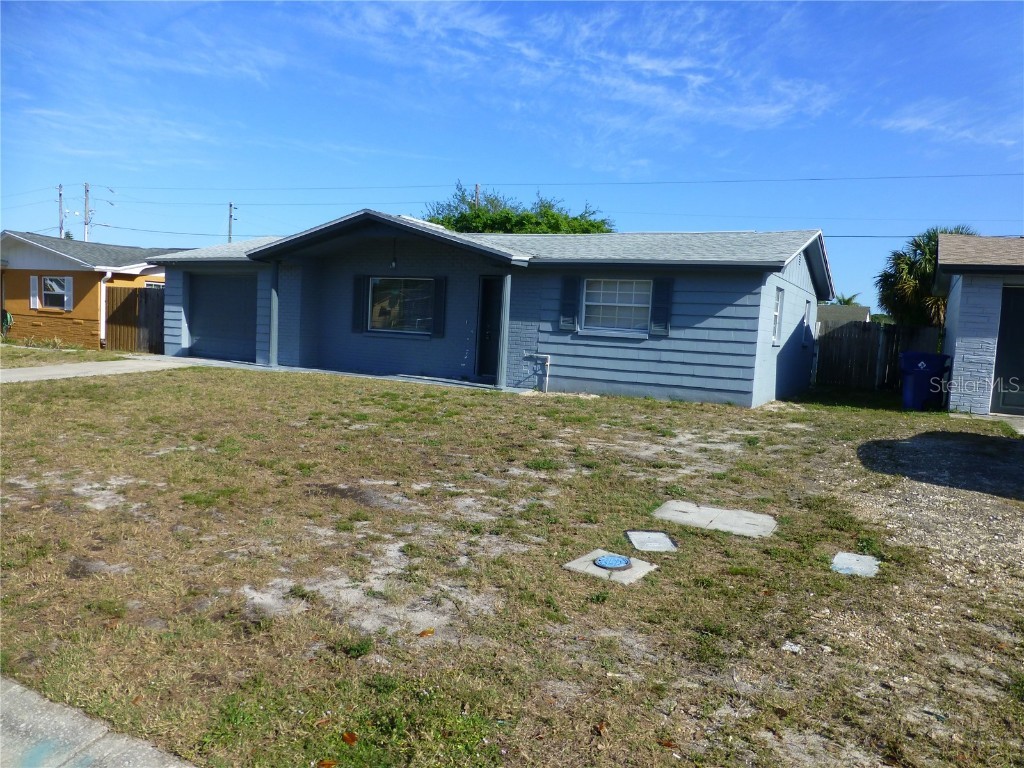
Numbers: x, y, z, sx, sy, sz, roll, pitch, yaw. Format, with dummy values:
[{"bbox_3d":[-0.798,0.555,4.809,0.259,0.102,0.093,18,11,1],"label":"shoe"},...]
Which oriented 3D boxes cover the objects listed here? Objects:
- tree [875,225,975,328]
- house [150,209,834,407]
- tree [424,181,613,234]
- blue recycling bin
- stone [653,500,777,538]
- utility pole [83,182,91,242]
[{"bbox_3d":[14.254,-2.871,24.737,3.100,5.155,3.100,5,6,28],"label":"tree"},{"bbox_3d":[-0.099,-2.226,19.115,15.320,3.550,11.900,5,6,28],"label":"house"},{"bbox_3d":[0.175,-5.378,32.838,8.300,7.365,6.800,5,6,28],"label":"tree"},{"bbox_3d":[7.311,-0.073,12.500,0.790,1.050,0.650,5,6,28],"label":"blue recycling bin"},{"bbox_3d":[1.589,1.067,5.568,0.870,0.060,0.550,6,6,33],"label":"stone"},{"bbox_3d":[-30.110,-9.432,50.433,0.300,9.426,0.300,5,6,28],"label":"utility pole"}]

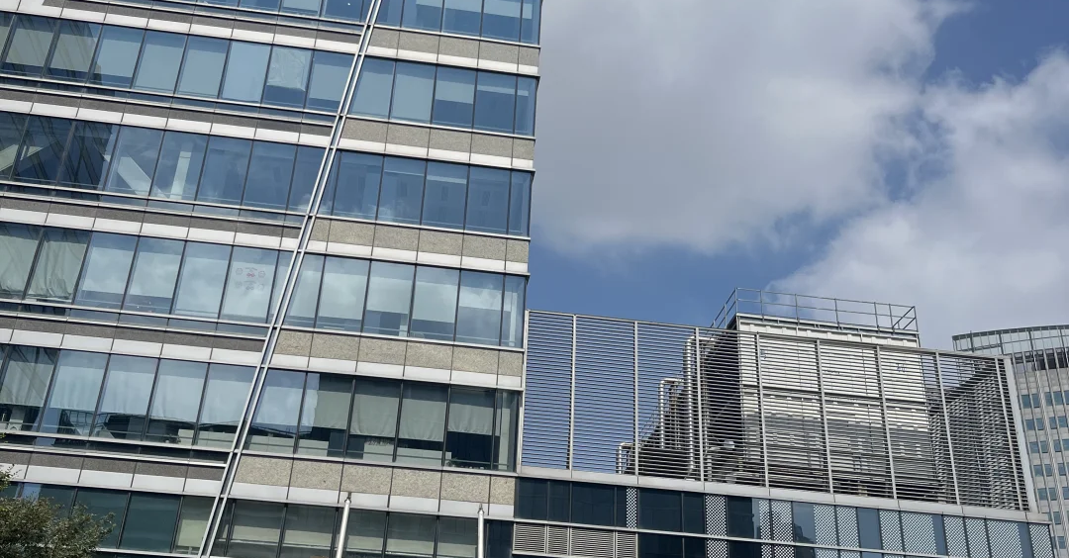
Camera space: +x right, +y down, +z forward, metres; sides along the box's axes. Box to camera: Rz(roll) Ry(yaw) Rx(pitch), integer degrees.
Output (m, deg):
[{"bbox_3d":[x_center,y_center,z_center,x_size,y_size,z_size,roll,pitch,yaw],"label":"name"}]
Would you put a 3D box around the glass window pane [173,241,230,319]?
[{"bbox_3d":[-10.630,0.055,34.277,1.430,2.652,0.050,6,-27,-6],"label":"glass window pane"}]

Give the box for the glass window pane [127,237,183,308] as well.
[{"bbox_3d":[-12.101,-0.151,34.147,1.430,2.533,0.050,6,-27,-6],"label":"glass window pane"}]

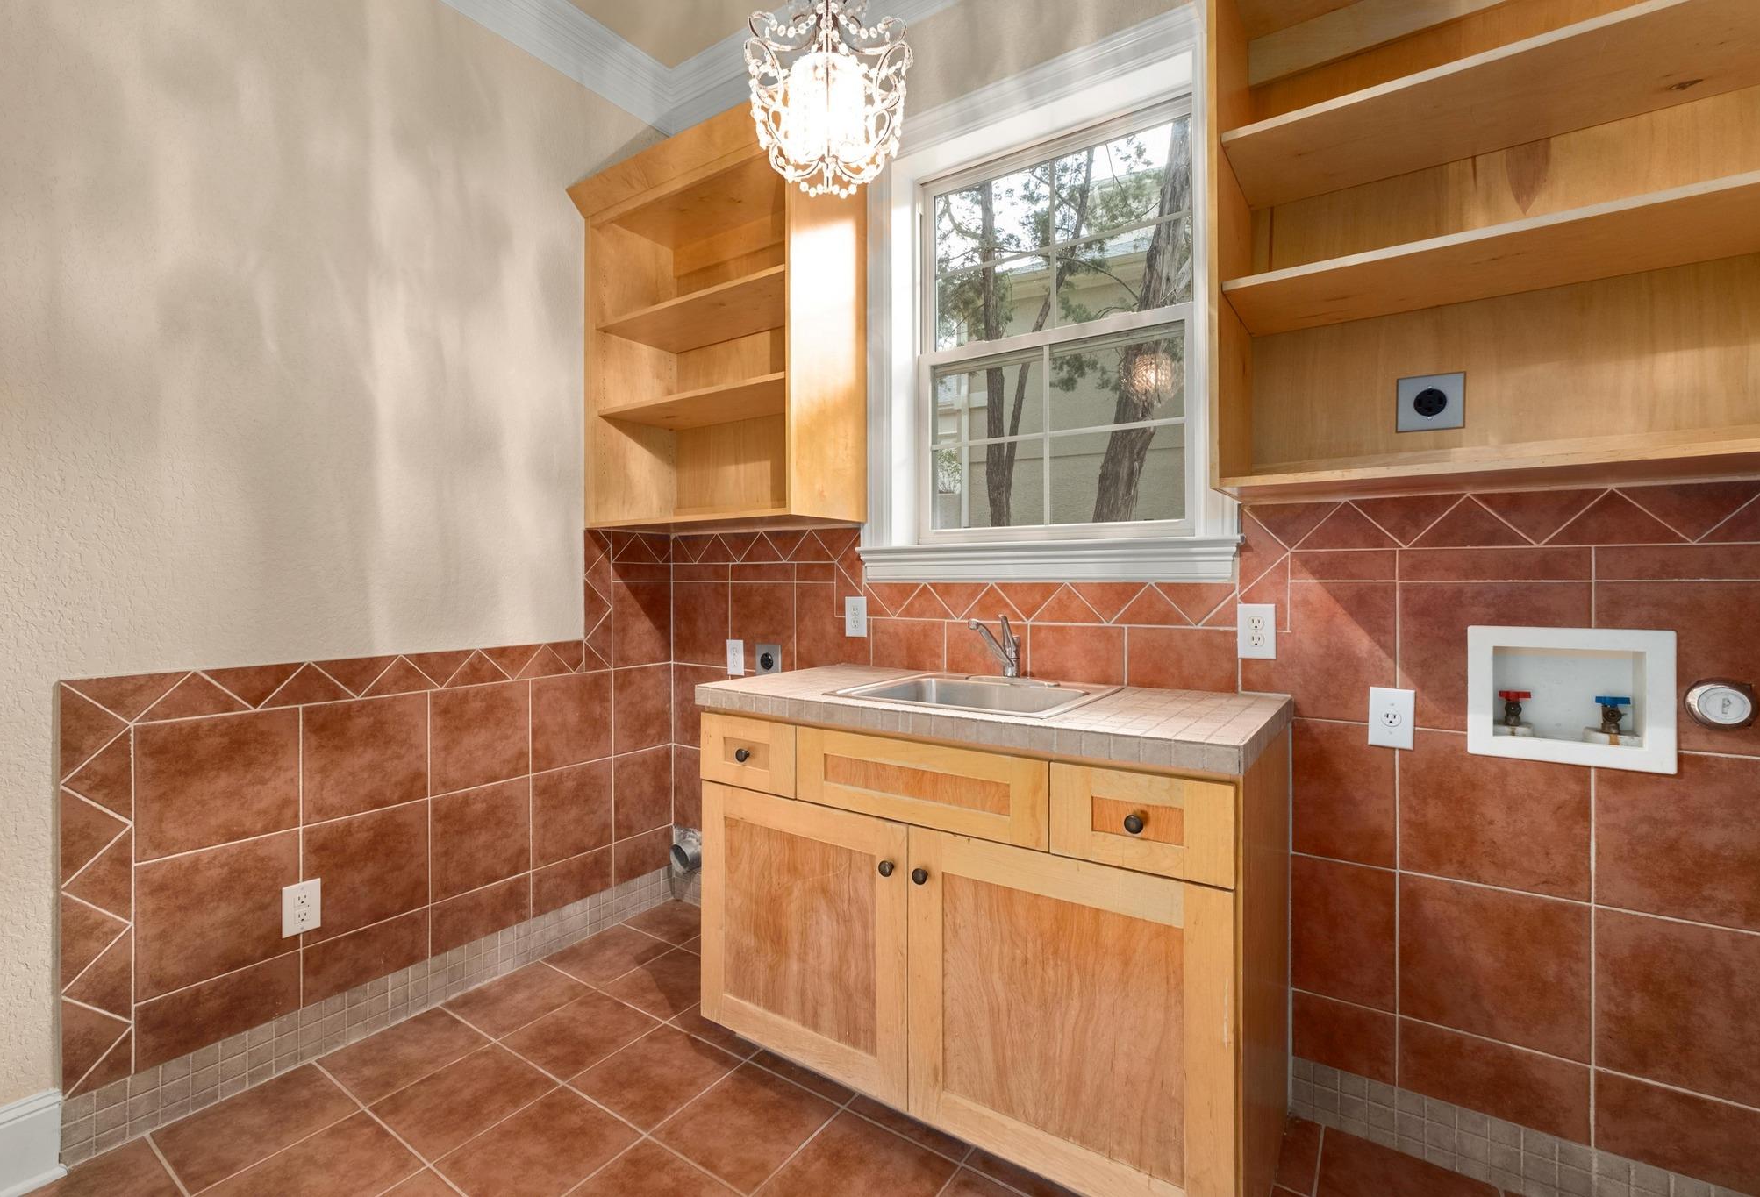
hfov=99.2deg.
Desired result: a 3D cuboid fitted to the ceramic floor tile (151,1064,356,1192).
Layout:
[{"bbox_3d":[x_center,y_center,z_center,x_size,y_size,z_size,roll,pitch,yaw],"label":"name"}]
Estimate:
[{"bbox_3d":[-1.381,1.169,1.665,0.287,0.010,0.293,1,1,34],"label":"ceramic floor tile"}]

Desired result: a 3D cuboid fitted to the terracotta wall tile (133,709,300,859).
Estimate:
[{"bbox_3d":[-1.526,0.420,1.736,0.010,0.298,0.296,1,1,34],"label":"terracotta wall tile"}]

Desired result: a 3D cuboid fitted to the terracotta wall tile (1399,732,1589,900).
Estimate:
[{"bbox_3d":[1.219,0.425,1.495,0.299,0.301,0.010,0,1,34],"label":"terracotta wall tile"}]

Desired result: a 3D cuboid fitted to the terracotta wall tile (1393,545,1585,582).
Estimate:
[{"bbox_3d":[1.210,-0.068,1.477,0.295,0.062,0.010,1,1,34],"label":"terracotta wall tile"}]

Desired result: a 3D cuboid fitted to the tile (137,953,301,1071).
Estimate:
[{"bbox_3d":[-1.526,0.954,1.745,0.010,0.150,0.296,1,1,34],"label":"tile"}]

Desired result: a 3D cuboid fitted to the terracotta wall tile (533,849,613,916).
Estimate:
[{"bbox_3d":[-1.015,0.937,2.488,0.010,0.146,0.299,1,1,34],"label":"terracotta wall tile"}]

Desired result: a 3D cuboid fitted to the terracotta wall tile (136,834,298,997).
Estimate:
[{"bbox_3d":[-1.522,0.721,1.734,0.010,0.301,0.297,1,1,34],"label":"terracotta wall tile"}]

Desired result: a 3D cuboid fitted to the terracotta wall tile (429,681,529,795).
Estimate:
[{"bbox_3d":[-1.194,0.414,2.247,0.010,0.303,0.300,0,1,34],"label":"terracotta wall tile"}]

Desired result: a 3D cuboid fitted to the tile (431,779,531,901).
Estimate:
[{"bbox_3d":[-1.188,0.715,2.241,0.010,0.298,0.296,1,1,34],"label":"tile"}]

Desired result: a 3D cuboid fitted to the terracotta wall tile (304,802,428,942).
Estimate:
[{"bbox_3d":[-1.353,0.717,1.983,0.010,0.301,0.297,1,1,34],"label":"terracotta wall tile"}]

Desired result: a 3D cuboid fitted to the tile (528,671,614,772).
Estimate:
[{"bbox_3d":[-1.011,0.405,2.469,0.010,0.296,0.296,1,1,34],"label":"tile"}]

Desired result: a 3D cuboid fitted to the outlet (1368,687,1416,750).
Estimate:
[{"bbox_3d":[1.079,0.253,1.577,0.078,0.123,0.008,0,1,34],"label":"outlet"}]

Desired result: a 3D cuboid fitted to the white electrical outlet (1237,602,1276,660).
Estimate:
[{"bbox_3d":[0.859,0.077,1.706,0.078,0.123,0.009,1,1,34],"label":"white electrical outlet"}]

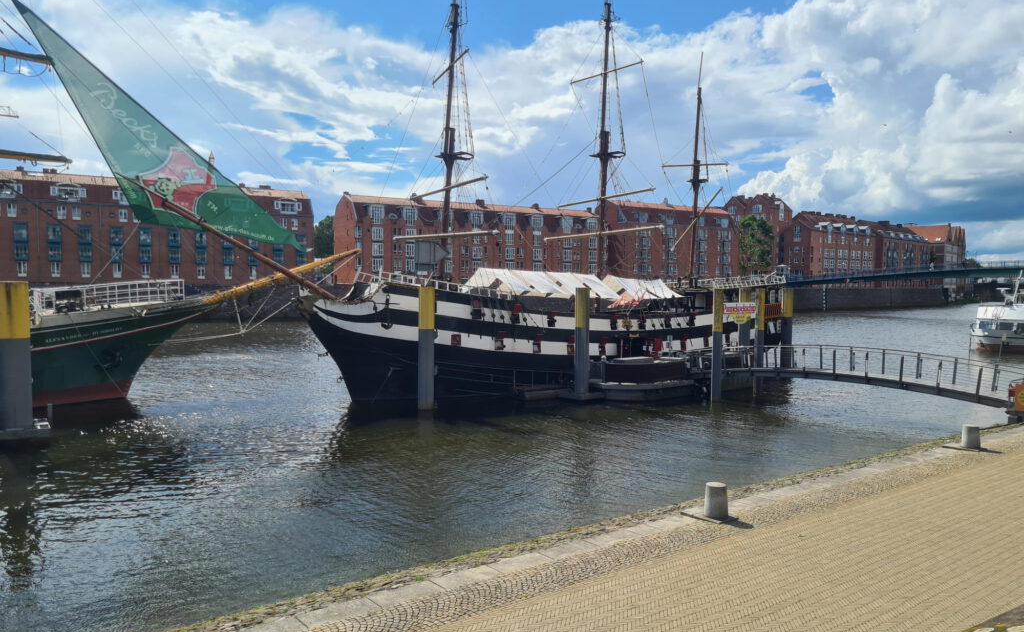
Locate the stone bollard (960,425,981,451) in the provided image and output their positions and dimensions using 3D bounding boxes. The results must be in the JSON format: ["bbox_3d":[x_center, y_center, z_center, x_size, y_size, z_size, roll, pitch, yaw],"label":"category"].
[{"bbox_3d":[12.508,3.277,20.951,0.430,0.570,0.430,1,2,0],"label":"stone bollard"}]

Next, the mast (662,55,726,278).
[{"bbox_3d":[13.568,-10.533,55.511,5.500,16.700,5.500,-1,3,-40],"label":"mast"}]

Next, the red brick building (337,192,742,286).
[{"bbox_3d":[9.476,-14.445,162.687,91.651,17.400,14.000,-1,3,-29],"label":"red brick building"}]

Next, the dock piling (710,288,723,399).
[{"bbox_3d":[10.531,1.506,39.505,0.560,5.900,0.560,1,2,0],"label":"dock piling"}]

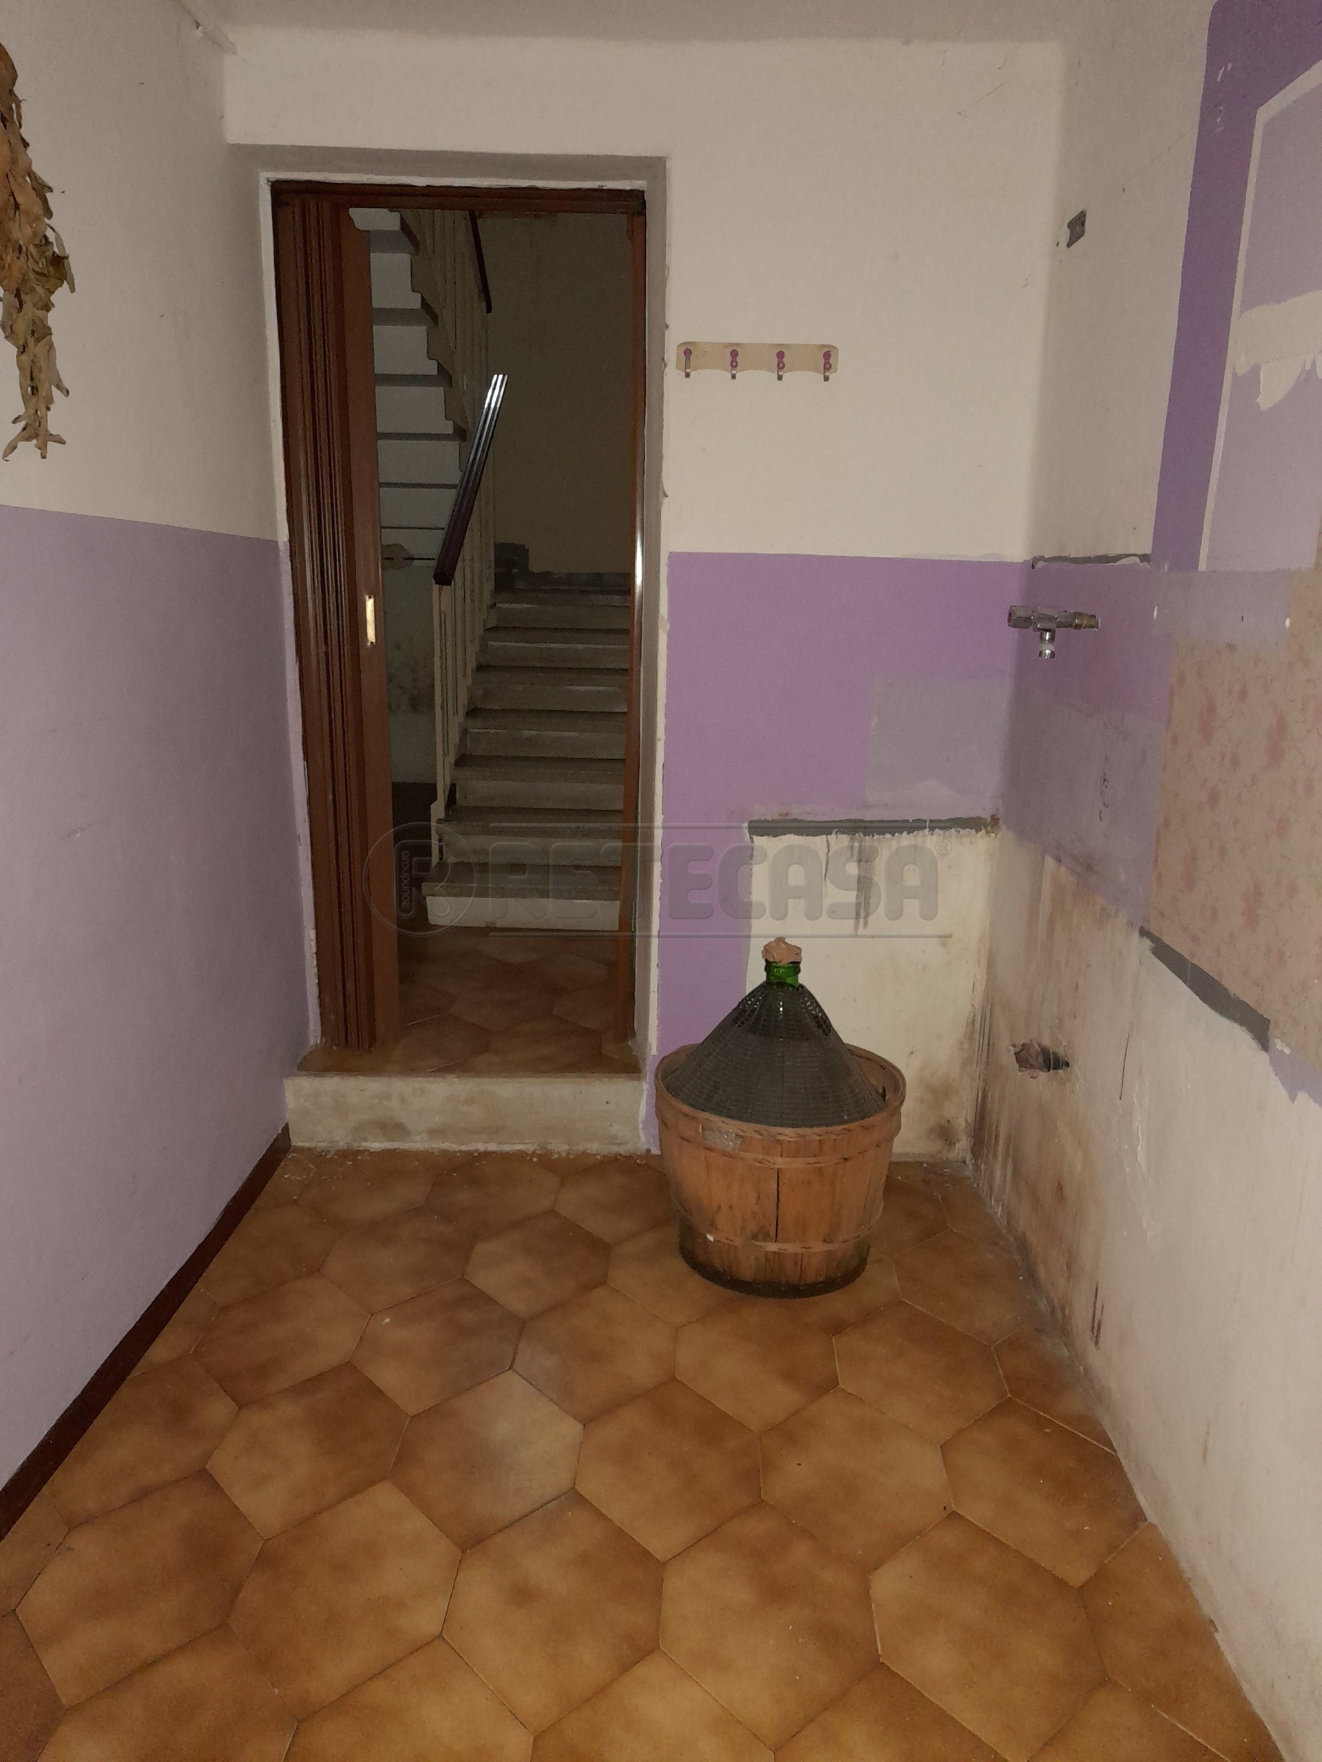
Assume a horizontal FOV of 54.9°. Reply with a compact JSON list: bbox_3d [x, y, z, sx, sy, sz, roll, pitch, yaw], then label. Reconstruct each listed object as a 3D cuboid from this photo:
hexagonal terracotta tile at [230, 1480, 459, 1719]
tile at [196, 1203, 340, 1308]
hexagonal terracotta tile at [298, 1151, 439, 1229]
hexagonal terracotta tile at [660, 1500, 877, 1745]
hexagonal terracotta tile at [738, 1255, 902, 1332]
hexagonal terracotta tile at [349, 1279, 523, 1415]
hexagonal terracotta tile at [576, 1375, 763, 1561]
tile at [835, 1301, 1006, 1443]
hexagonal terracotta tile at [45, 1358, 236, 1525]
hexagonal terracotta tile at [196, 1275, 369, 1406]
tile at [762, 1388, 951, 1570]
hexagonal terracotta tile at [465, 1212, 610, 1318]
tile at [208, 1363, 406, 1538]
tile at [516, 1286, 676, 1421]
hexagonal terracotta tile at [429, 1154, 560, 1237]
[{"bbox_3d":[-0.458,1.046,1.875,0.308,0.015,0.458,2,14,2],"label":"hexagonal terracotta tile"},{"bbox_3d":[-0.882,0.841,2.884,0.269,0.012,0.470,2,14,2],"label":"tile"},{"bbox_3d":[-0.688,0.729,2.990,0.299,0.012,0.421,2,14,2],"label":"hexagonal terracotta tile"},{"bbox_3d":[0.162,1.104,1.916,0.317,0.012,0.470,2,14,2],"label":"hexagonal terracotta tile"},{"bbox_3d":[0.345,0.831,2.666,0.299,0.012,0.444,2,14,2],"label":"hexagonal terracotta tile"},{"bbox_3d":[-0.444,0.931,2.558,0.317,0.012,0.470,2,14,2],"label":"hexagonal terracotta tile"},{"bbox_3d":[0.017,0.961,2.097,0.299,0.012,0.444,2,14,2],"label":"hexagonal terracotta tile"},{"bbox_3d":[0.511,0.964,2.518,0.317,0.012,0.470,2,14,2],"label":"tile"},{"bbox_3d":[-0.870,0.960,2.194,0.239,0.015,0.458,2,14,2],"label":"hexagonal terracotta tile"},{"bbox_3d":[-0.737,0.892,2.487,0.308,0.015,0.458,2,14,2],"label":"hexagonal terracotta tile"},{"bbox_3d":[0.323,0.998,2.137,0.308,0.015,0.458,2,14,2],"label":"tile"},{"bbox_3d":[-0.262,0.834,2.764,0.308,0.015,0.458,2,14,2],"label":"hexagonal terracotta tile"},{"bbox_3d":[-0.619,1.001,2.257,0.317,0.012,0.470,2,14,2],"label":"tile"},{"bbox_3d":[-0.118,0.886,2.394,0.299,0.012,0.444,2,14,2],"label":"tile"},{"bbox_3d":[-0.414,0.782,3.168,0.317,0.012,0.461,2,14,2],"label":"hexagonal terracotta tile"}]

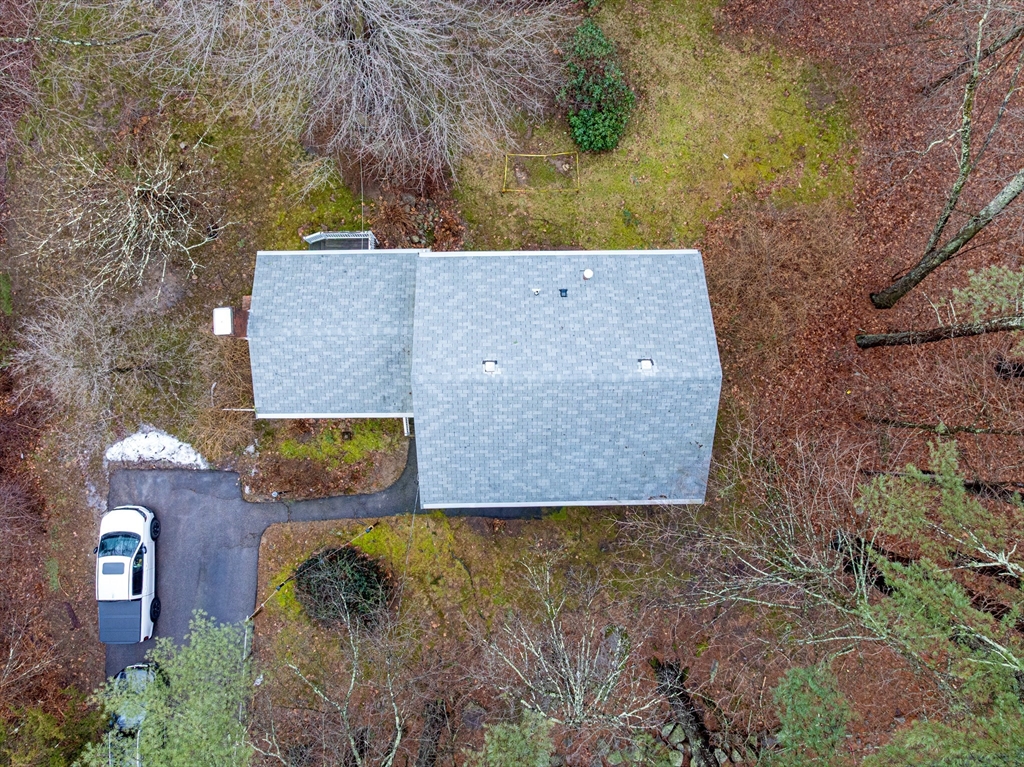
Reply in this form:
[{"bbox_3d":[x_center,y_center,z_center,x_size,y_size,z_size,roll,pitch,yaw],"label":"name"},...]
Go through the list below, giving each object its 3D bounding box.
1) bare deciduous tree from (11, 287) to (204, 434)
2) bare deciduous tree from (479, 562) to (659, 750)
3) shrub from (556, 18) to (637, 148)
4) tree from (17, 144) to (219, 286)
[{"bbox_3d":[-14.200,-0.800,25.800,5.300,5.600,5.000,0,90,0],"label":"bare deciduous tree"},{"bbox_3d":[2.100,9.600,25.650,6.100,5.900,6.000,0,90,0],"label":"bare deciduous tree"},{"bbox_3d":[3.150,-11.100,27.100,2.900,3.000,3.900,0,90,0],"label":"shrub"},{"bbox_3d":[-14.100,-5.550,25.850,6.100,5.500,4.800,0,90,0],"label":"tree"}]

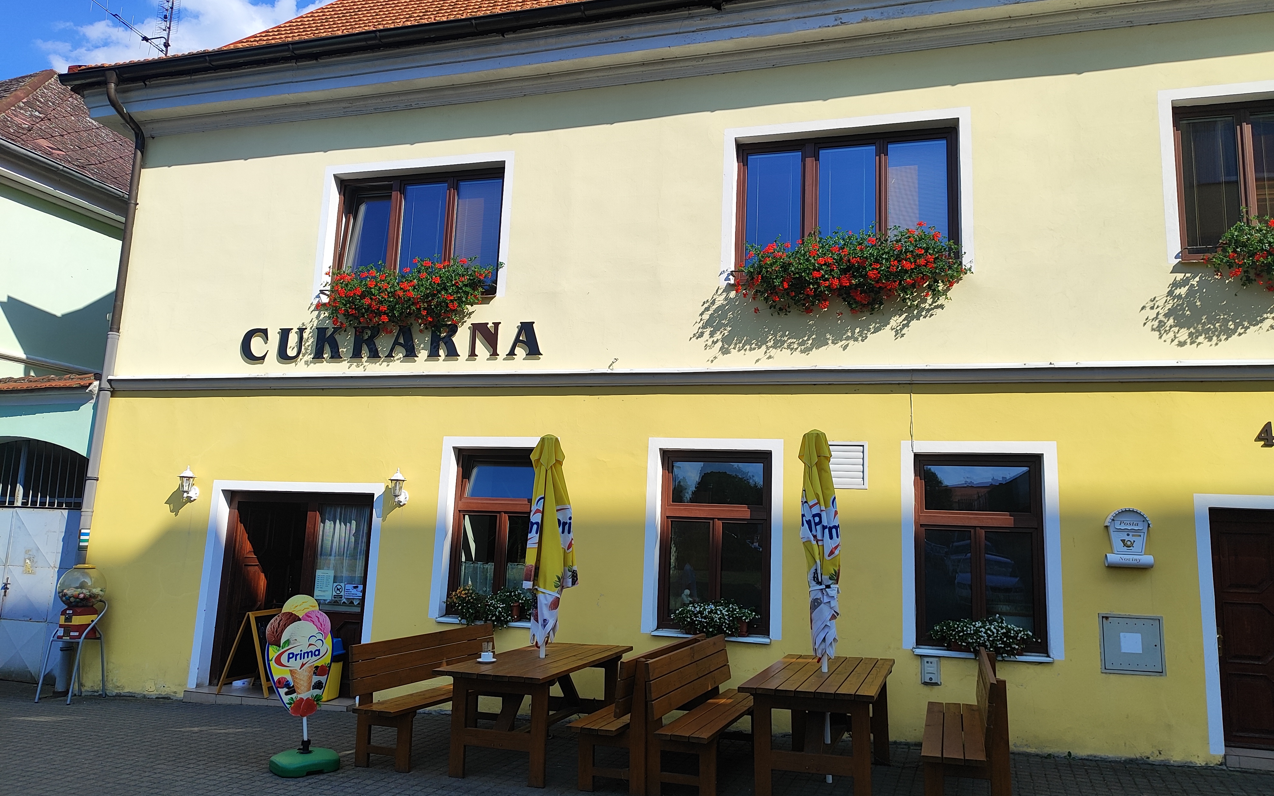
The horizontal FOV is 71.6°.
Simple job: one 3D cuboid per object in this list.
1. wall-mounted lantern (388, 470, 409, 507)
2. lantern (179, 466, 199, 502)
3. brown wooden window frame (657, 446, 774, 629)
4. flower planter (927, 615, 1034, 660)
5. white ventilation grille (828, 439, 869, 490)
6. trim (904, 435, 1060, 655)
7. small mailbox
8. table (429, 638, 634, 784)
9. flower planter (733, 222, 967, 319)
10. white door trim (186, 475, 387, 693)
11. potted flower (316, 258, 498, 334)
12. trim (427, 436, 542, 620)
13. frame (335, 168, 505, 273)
[{"bbox_3d":[-2.442,0.917,9.029,0.189,0.378,0.219,0,-10,15],"label":"wall-mounted lantern"},{"bbox_3d":[-4.943,0.943,9.713,0.230,0.394,0.250,0,-10,15],"label":"lantern"},{"bbox_3d":[0.737,1.322,8.197,1.058,1.649,0.100,0,-10,15],"label":"brown wooden window frame"},{"bbox_3d":[2.888,2.015,7.419,0.825,0.358,0.278,0,-10,15],"label":"flower planter"},{"bbox_3d":[1.868,0.612,8.003,0.430,0.435,0.040,0,-10,15],"label":"white ventilation grille"},{"bbox_3d":[2.954,1.278,7.625,1.277,1.808,0.109,0,-10,15],"label":"trim"},{"bbox_3d":[4.029,1.150,7.250,0.356,0.490,0.120,0,-10,15],"label":"small mailbox"},{"bbox_3d":[-0.757,2.446,6.951,0.858,0.761,1.814,-3,-10,19],"label":"table"},{"bbox_3d":[1.920,-1.140,8.126,2.040,0.740,0.420,0,-10,15],"label":"flower planter"},{"bbox_3d":[-3.680,2.001,9.350,2.120,2.216,0.149,0,-10,15],"label":"white door trim"},{"bbox_3d":[-2.401,-1.043,9.309,1.860,0.680,0.420,0,-10,15],"label":"potted flower"},{"bbox_3d":[-1.372,1.277,8.637,1.254,1.790,0.150,0,-10,15],"label":"trim"},{"bbox_3d":[-2.348,-1.754,9.620,2.084,1.408,0.100,0,-10,15],"label":"frame"}]

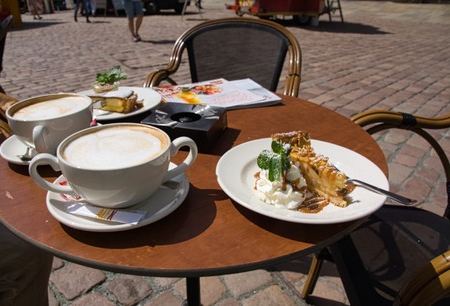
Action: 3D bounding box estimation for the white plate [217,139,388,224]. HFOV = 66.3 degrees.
[{"bbox_3d":[0.107,0.033,0.499,0.236,0.024,0.236,1,27,-1],"label":"white plate"}]

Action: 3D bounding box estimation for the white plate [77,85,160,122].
[{"bbox_3d":[-0.250,-0.108,0.758,0.222,0.022,0.222,1,27,-1],"label":"white plate"}]

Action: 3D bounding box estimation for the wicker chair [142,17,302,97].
[{"bbox_3d":[-0.001,-0.068,1.389,0.560,0.861,0.580,5,27,6],"label":"wicker chair"}]

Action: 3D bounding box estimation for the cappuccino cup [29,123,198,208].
[{"bbox_3d":[-0.136,0.020,0.440,0.203,0.072,0.131,-6,28,-15],"label":"cappuccino cup"}]

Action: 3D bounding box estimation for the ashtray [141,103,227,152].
[{"bbox_3d":[-0.071,-0.051,0.638,0.121,0.039,0.116,8,28,12],"label":"ashtray"}]

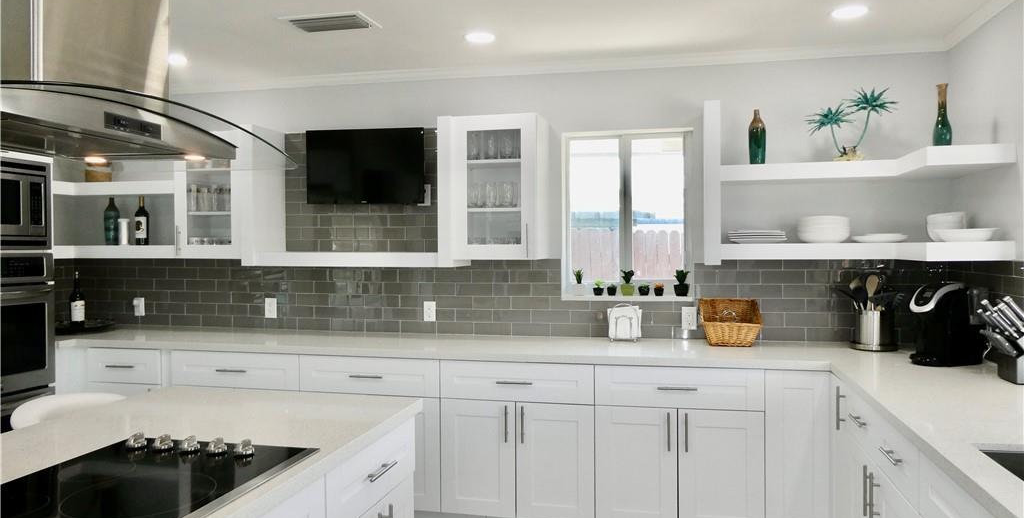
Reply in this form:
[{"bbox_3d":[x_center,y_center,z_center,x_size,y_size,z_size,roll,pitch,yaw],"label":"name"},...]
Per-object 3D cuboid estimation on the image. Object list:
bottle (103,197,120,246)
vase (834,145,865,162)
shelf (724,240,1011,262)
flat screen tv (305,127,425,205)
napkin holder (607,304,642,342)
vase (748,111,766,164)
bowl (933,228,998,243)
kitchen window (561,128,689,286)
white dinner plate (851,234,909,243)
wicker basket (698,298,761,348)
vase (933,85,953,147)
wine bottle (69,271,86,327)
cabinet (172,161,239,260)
[{"bbox_3d":[-2.512,-0.234,4.463,0.087,0.298,0.087,0,2,13],"label":"bottle"},{"bbox_3d":[1.637,-0.508,3.452,0.140,0.090,0.110,0,1,13],"label":"vase"},{"bbox_3d":[1.549,-0.035,3.321,1.118,0.077,0.733,0,1,13],"label":"shelf"},{"bbox_3d":[-0.865,-0.542,4.172,0.735,0.440,0.070,0,1,13],"label":"flat screen tv"},{"bbox_3d":[0.604,0.341,3.794,0.183,0.201,0.080,0,2,13],"label":"napkin holder"},{"bbox_3d":[1.228,-0.607,3.554,0.083,0.288,0.083,0,1,13],"label":"vase"},{"bbox_3d":[1.973,-0.104,3.072,0.225,0.063,0.225,0,1,13],"label":"bowl"},{"bbox_3d":[0.636,-0.258,3.954,0.710,0.890,0.100,0,1,13],"label":"kitchen window"},{"bbox_3d":[1.784,-0.098,3.446,0.245,0.040,0.245,0,1,13],"label":"white dinner plate"},{"bbox_3d":[1.124,0.326,3.670,0.295,0.228,0.250,0,2,13],"label":"wicker basket"},{"bbox_3d":[1.917,-0.626,3.160,0.078,0.300,0.078,0,1,13],"label":"vase"},{"bbox_3d":[-2.668,0.250,4.366,0.082,0.330,0.082,0,1,13],"label":"wine bottle"},{"bbox_3d":[-1.781,-0.382,4.369,0.455,0.760,0.340,0,1,13],"label":"cabinet"}]

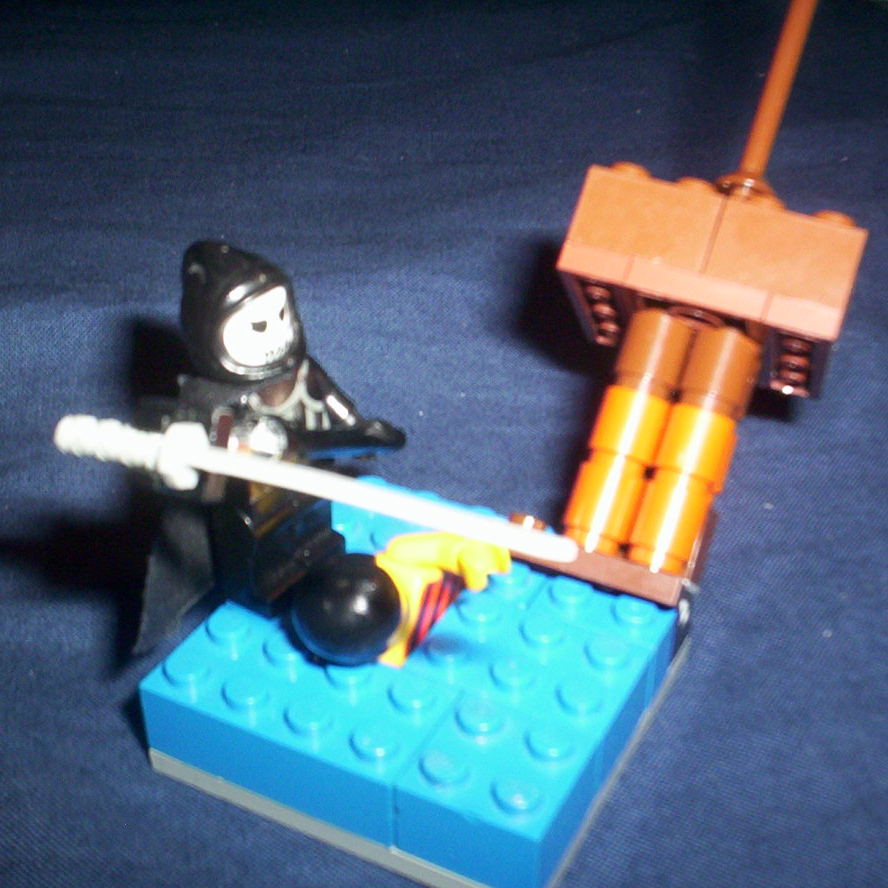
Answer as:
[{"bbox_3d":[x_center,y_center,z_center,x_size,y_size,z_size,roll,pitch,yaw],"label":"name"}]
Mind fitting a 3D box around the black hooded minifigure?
[{"bbox_3d":[-0.020,0.000,0.147,0.024,0.043,0.030,15,34,24],"label":"black hooded minifigure"}]

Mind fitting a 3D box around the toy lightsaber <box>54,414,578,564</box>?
[{"bbox_3d":[-0.014,0.005,0.132,0.055,0.007,0.006,12,33,8],"label":"toy lightsaber"}]

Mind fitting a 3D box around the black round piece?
[{"bbox_3d":[-0.011,0.018,0.142,0.012,0.012,0.011,0,-6,32],"label":"black round piece"}]

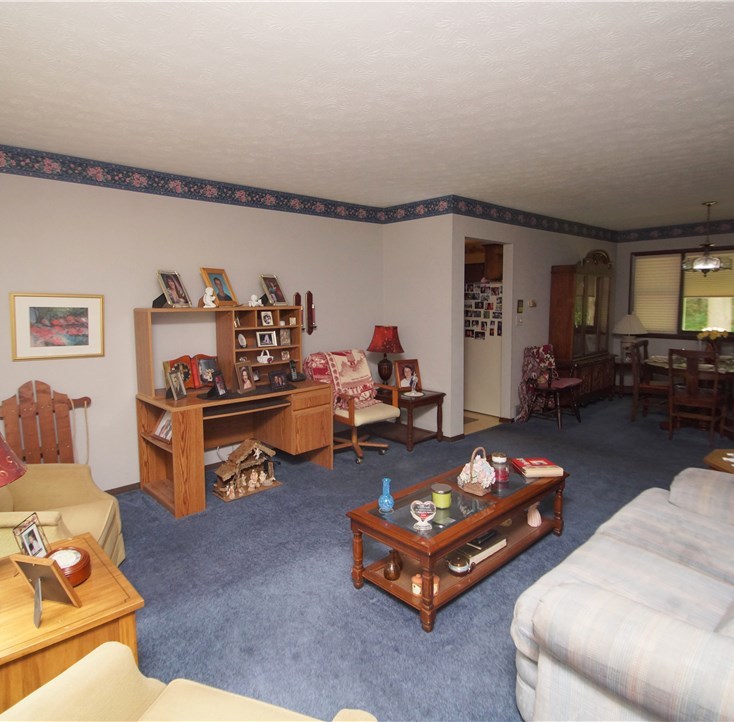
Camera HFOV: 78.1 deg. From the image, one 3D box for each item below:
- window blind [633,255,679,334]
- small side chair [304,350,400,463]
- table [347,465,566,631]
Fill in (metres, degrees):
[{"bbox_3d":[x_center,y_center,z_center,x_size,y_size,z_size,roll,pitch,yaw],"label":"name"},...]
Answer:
[{"bbox_3d":[4.468,-1.024,6.999,0.050,1.175,0.615,-8,10,-41],"label":"window blind"},{"bbox_3d":[-0.087,0.421,4.204,0.640,0.950,0.680,-7,10,-40],"label":"small side chair"},{"bbox_3d":[0.571,0.926,2.547,1.280,0.386,0.515,-8,10,-41],"label":"table"}]

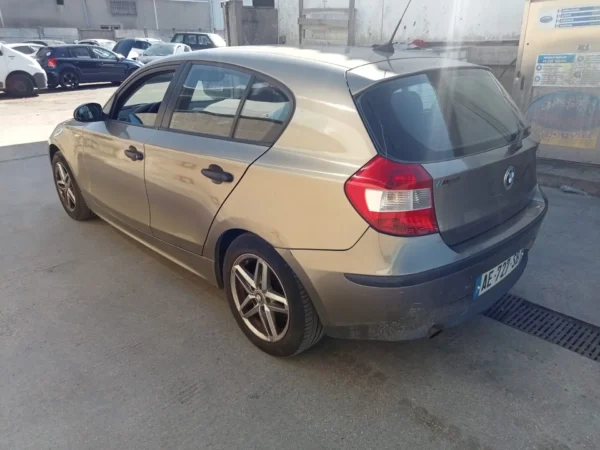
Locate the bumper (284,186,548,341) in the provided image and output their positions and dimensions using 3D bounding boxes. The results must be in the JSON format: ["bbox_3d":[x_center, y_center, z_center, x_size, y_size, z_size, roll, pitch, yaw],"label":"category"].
[{"bbox_3d":[0.777,0.082,2.491,1.740,0.610,0.590,-17,27,-40],"label":"bumper"}]

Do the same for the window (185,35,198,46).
[{"bbox_3d":[-5.589,-9.504,25.000,0.720,0.470,0.060,10,22,24],"label":"window"}]

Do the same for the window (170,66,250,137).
[{"bbox_3d":[-0.474,-0.653,2.524,0.630,0.380,0.060,21,6,43],"label":"window"}]

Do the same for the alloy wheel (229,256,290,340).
[{"bbox_3d":[-0.150,0.338,2.391,0.160,0.447,0.447,-22,29,-39],"label":"alloy wheel"}]

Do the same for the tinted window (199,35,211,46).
[{"bbox_3d":[-4.414,-8.545,22.500,0.600,0.460,0.050,2,11,10],"label":"tinted window"}]

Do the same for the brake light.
[{"bbox_3d":[0.349,-0.118,1.823,0.300,0.310,0.260,-17,27,-40],"label":"brake light"}]

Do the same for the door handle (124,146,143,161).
[{"bbox_3d":[-0.977,-0.419,2.856,0.055,0.085,0.230,-22,29,-39],"label":"door handle"}]

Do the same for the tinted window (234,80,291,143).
[{"bbox_3d":[-0.157,-0.492,2.132,0.320,0.274,0.050,20,6,43],"label":"tinted window"}]

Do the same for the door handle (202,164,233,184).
[{"bbox_3d":[-0.408,-0.245,2.370,0.055,0.090,0.265,-17,27,-40],"label":"door handle"}]

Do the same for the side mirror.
[{"bbox_3d":[-1.373,-0.735,3.169,0.200,0.137,0.125,-22,29,-39],"label":"side mirror"}]

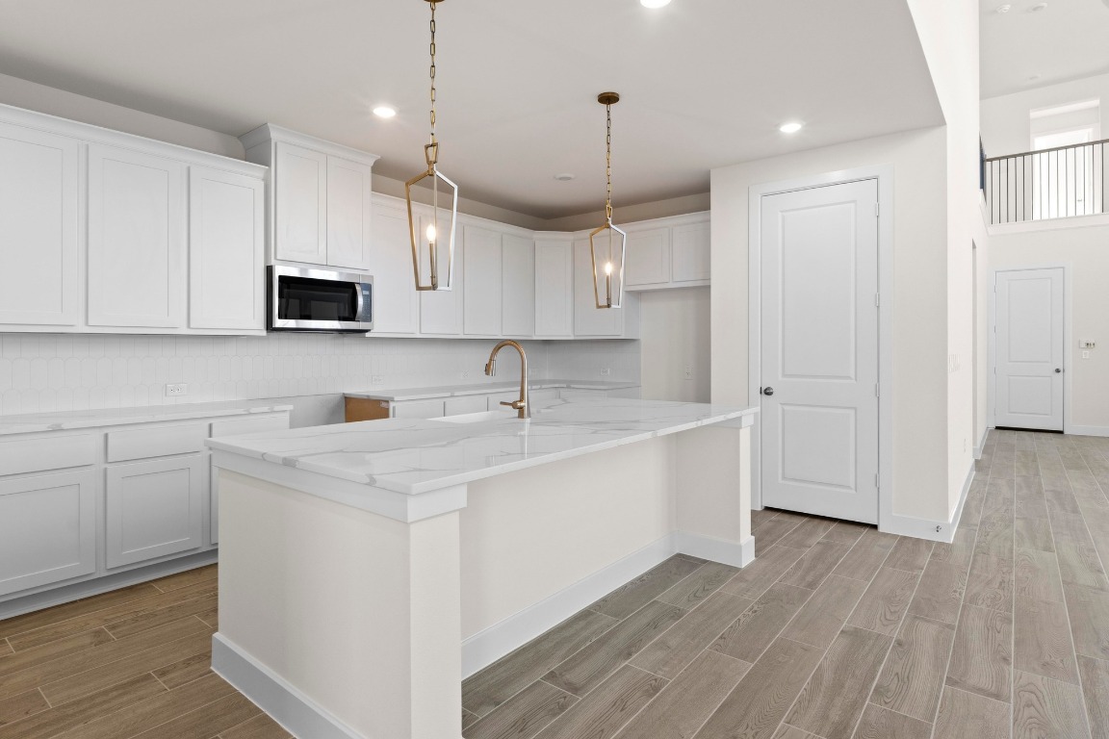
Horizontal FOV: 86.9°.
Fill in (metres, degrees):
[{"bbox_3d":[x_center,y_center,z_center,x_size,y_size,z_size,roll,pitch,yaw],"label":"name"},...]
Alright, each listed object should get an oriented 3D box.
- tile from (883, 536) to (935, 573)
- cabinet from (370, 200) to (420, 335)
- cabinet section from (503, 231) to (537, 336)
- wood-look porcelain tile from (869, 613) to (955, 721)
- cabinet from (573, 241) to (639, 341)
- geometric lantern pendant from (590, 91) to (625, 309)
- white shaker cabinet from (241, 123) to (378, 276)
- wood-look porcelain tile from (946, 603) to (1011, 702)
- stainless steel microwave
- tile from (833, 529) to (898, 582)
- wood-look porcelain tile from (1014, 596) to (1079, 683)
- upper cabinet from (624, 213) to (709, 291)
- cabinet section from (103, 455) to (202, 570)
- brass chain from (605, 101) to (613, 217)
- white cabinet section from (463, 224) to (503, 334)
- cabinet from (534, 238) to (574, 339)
[{"bbox_3d":[2.211,1.140,3.631,0.201,0.010,0.773,1,2,38],"label":"tile"},{"bbox_3d":[-1.401,-0.783,4.766,0.355,1.042,0.496,2,3,38],"label":"cabinet"},{"bbox_3d":[-0.488,-0.820,5.926,0.330,1.007,0.502,1,2,38],"label":"cabinet section"},{"bbox_3d":[1.498,1.194,2.409,0.199,0.010,0.904,2,3,38],"label":"wood-look porcelain tile"},{"bbox_3d":[0.542,-0.852,6.038,0.608,1.093,0.335,1,2,38],"label":"cabinet"},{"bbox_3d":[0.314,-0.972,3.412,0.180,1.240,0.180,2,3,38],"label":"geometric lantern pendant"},{"bbox_3d":[-1.755,-1.170,4.254,0.448,0.913,0.850,1,2,38],"label":"white shaker cabinet"},{"bbox_3d":[1.845,1.192,2.519,0.200,0.010,0.904,2,3,38],"label":"wood-look porcelain tile"},{"bbox_3d":[-1.756,-0.487,4.232,0.430,0.417,0.757,2,3,38],"label":"stainless steel microwave"},{"bbox_3d":[1.918,1.148,3.598,0.195,0.010,0.904,2,3,38],"label":"tile"},{"bbox_3d":[2.164,1.175,2.595,0.201,0.010,0.901,1,2,38],"label":"wood-look porcelain tile"},{"bbox_3d":[1.167,-1.080,5.532,0.990,0.643,0.350,1,2,38],"label":"upper cabinet"},{"bbox_3d":[-2.351,0.746,3.314,0.550,0.522,0.452,1,2,38],"label":"cabinet section"},{"bbox_3d":[0.315,-1.216,3.414,0.038,0.687,0.038,2,3,38],"label":"brass chain"},{"bbox_3d":[-0.798,-0.802,5.533,0.330,1.005,0.499,1,2,38],"label":"white cabinet section"},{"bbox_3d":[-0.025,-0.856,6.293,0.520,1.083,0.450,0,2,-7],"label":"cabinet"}]

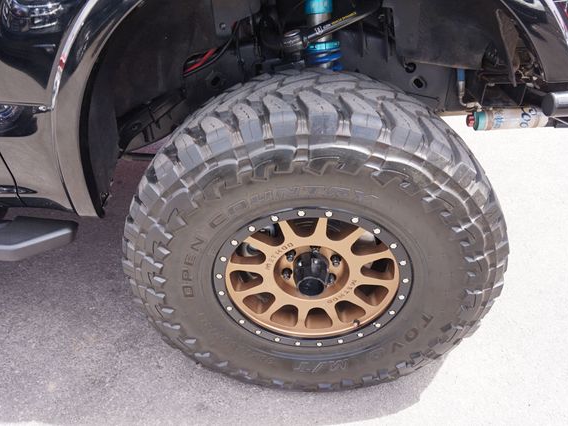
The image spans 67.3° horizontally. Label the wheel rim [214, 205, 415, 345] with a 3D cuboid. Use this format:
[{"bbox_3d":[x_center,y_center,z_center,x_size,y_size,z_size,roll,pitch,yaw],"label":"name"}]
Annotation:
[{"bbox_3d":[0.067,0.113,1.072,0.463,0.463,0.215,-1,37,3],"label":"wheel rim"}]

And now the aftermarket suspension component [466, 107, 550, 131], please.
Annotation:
[{"bbox_3d":[0.686,-0.290,1.310,0.235,0.064,0.064,-2,37,10],"label":"aftermarket suspension component"}]

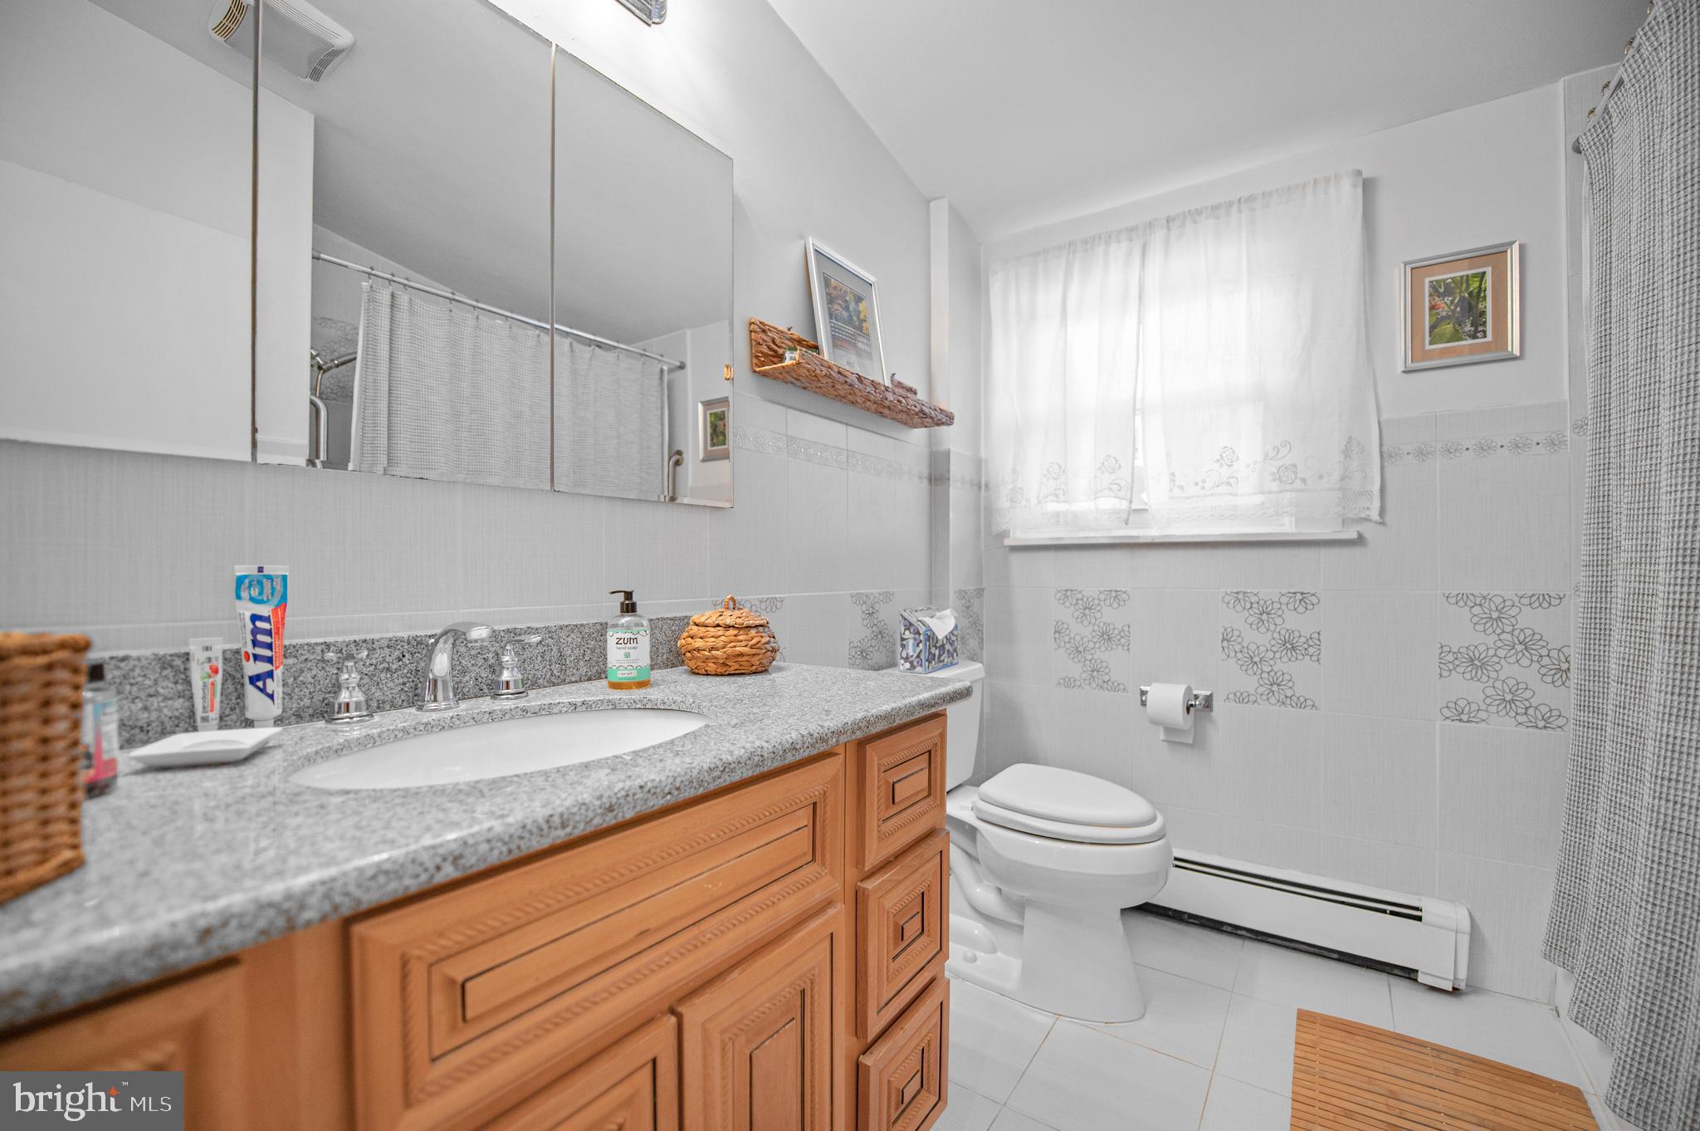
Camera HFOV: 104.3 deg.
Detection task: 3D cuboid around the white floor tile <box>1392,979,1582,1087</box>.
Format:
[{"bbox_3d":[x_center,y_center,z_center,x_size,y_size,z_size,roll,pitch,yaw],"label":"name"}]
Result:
[{"bbox_3d":[1.449,1.054,1.523,0.312,0.010,0.342,-1,-1,35],"label":"white floor tile"}]

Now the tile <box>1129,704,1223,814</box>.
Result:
[{"bbox_3d":[1.023,0.588,2.075,0.250,0.341,0.010,-1,-1,32],"label":"tile"}]

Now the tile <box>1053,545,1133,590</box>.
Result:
[{"bbox_3d":[0.784,0.002,2.139,0.242,0.140,0.010,0,0,32],"label":"tile"}]

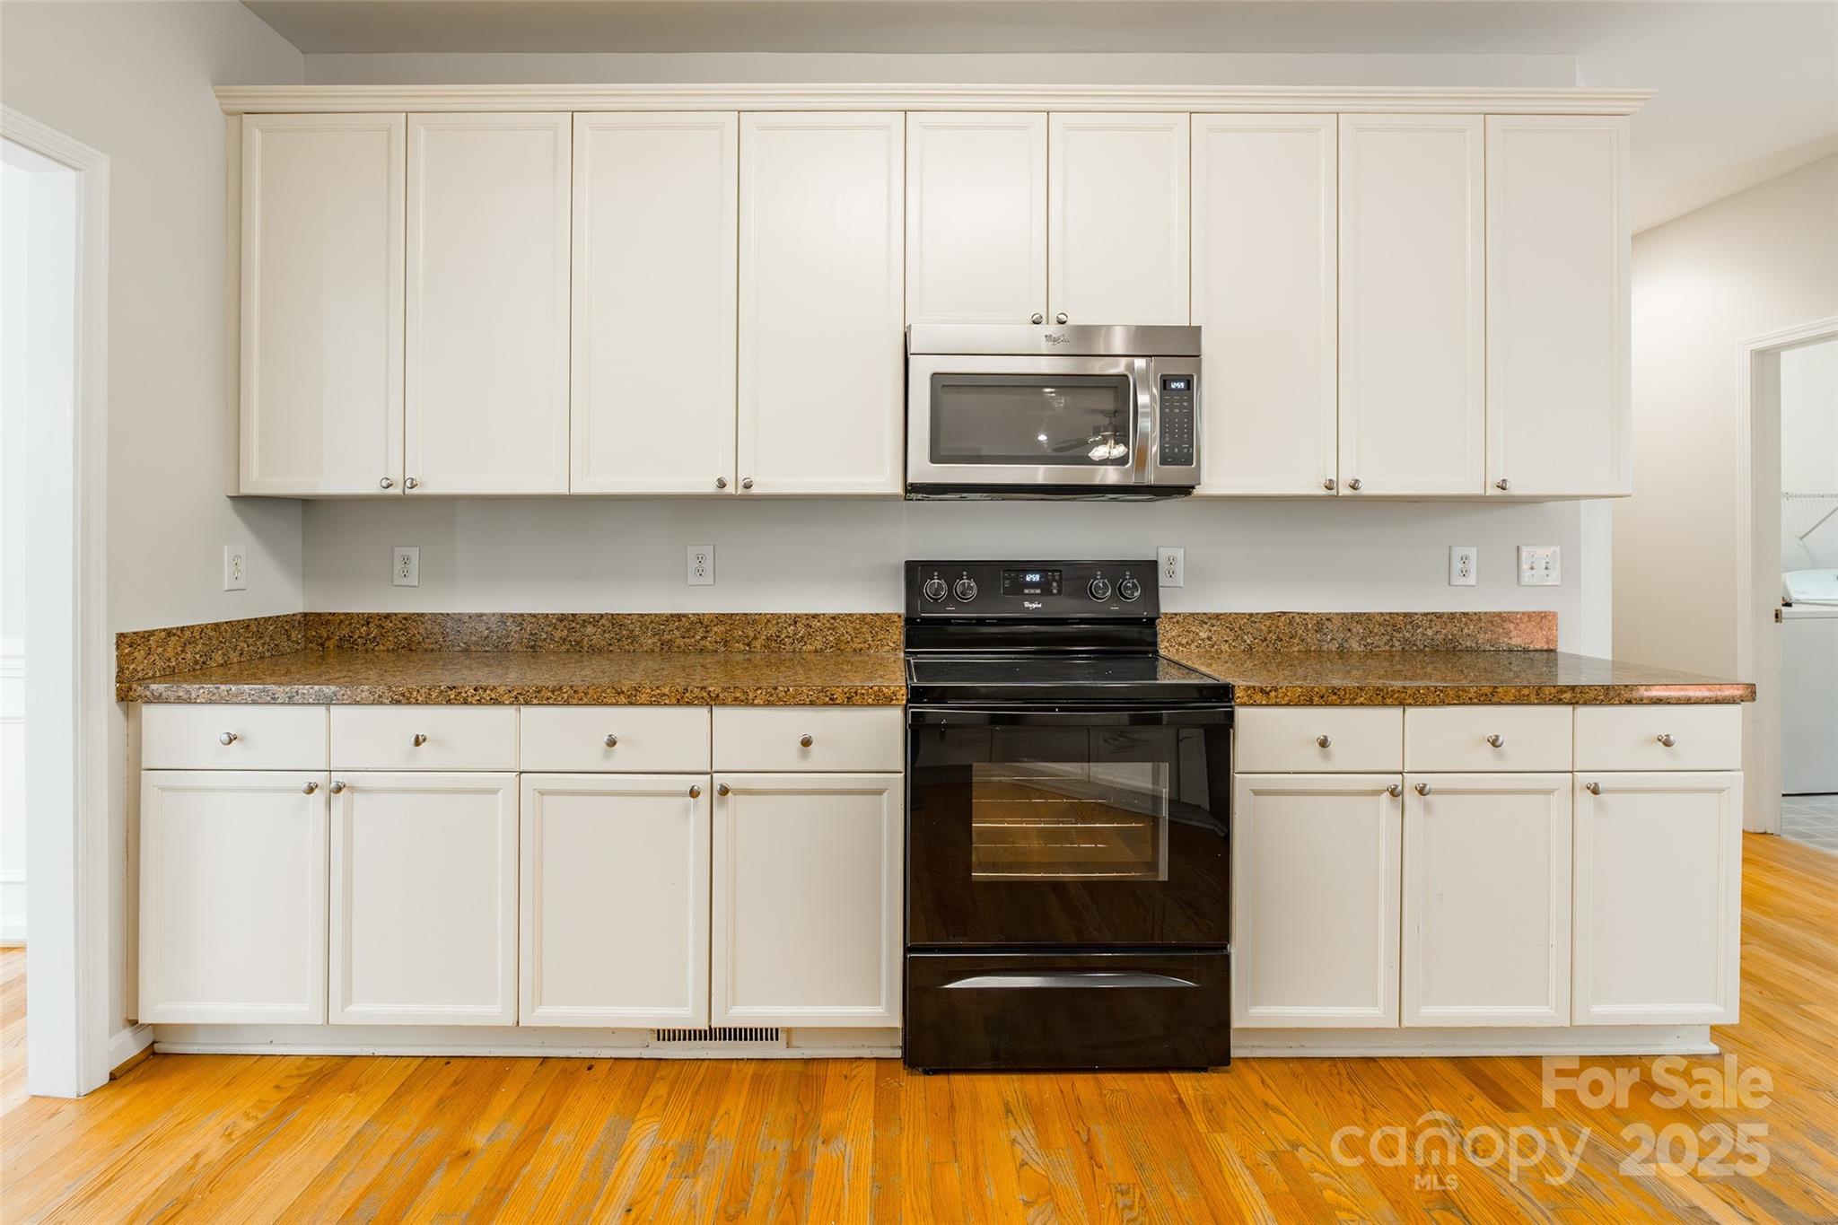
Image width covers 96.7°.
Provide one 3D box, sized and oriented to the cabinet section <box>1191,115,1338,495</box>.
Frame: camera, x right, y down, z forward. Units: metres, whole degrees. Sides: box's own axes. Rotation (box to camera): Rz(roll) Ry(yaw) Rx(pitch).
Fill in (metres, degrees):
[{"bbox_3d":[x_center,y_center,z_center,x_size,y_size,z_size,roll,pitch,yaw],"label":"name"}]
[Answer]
[{"bbox_3d":[0.930,-0.834,2.360,0.398,1.027,0.320,0,2,-1],"label":"cabinet section"}]

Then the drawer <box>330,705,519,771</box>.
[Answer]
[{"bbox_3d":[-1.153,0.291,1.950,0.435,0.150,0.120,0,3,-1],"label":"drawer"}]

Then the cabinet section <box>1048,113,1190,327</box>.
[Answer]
[{"bbox_3d":[0.539,-1.063,2.360,0.383,0.577,0.320,0,2,-1],"label":"cabinet section"}]

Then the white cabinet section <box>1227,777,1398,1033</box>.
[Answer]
[{"bbox_3d":[0.944,0.674,2.195,0.398,0.599,0.520,0,2,0],"label":"white cabinet section"}]

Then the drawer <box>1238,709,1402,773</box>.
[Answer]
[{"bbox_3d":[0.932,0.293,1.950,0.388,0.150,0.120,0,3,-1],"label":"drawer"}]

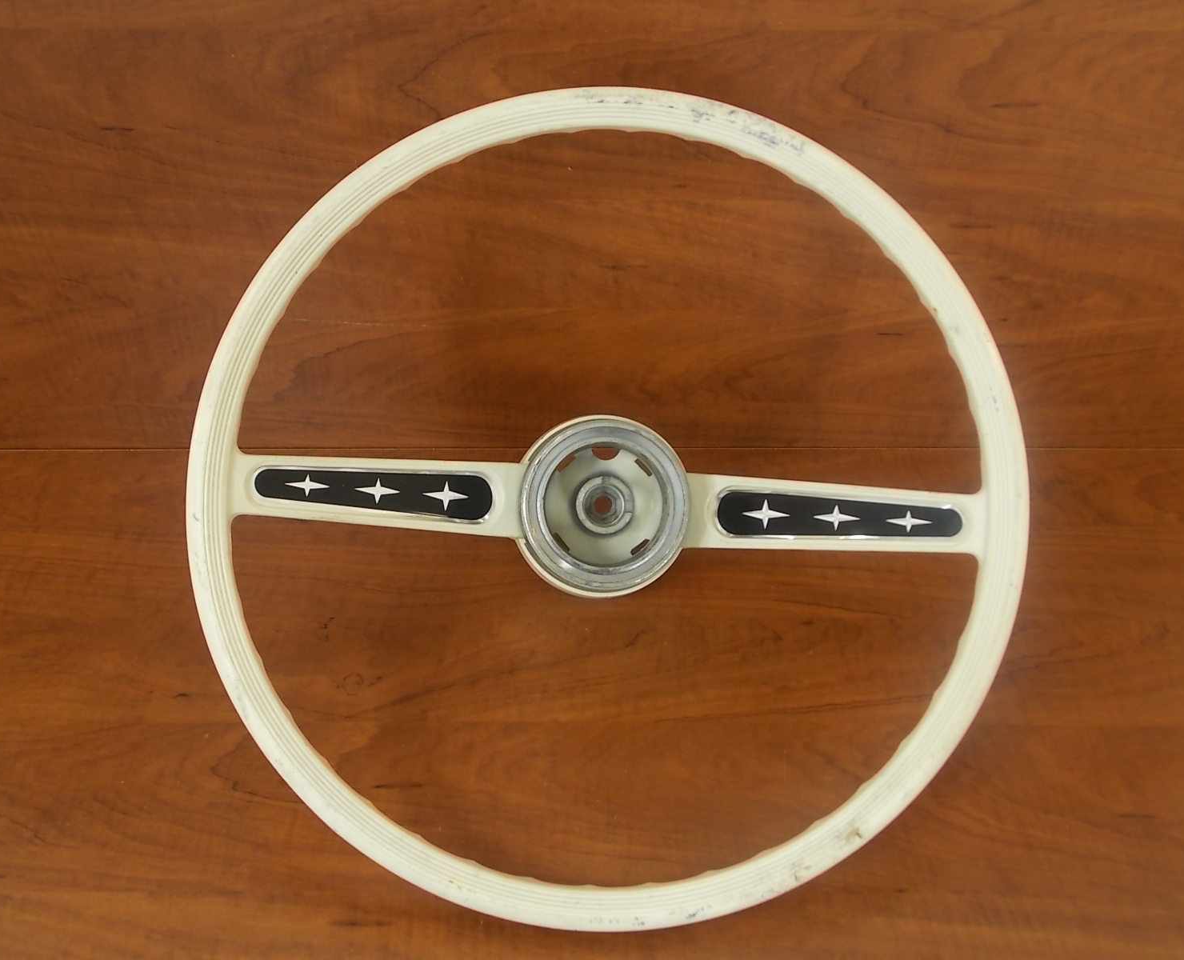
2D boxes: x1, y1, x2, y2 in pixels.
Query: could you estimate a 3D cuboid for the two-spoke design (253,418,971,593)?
[{"bbox_3d":[0.008,0.013,0.562,0.376,0.055,0.090,3,88,-1],"label":"two-spoke design"}]

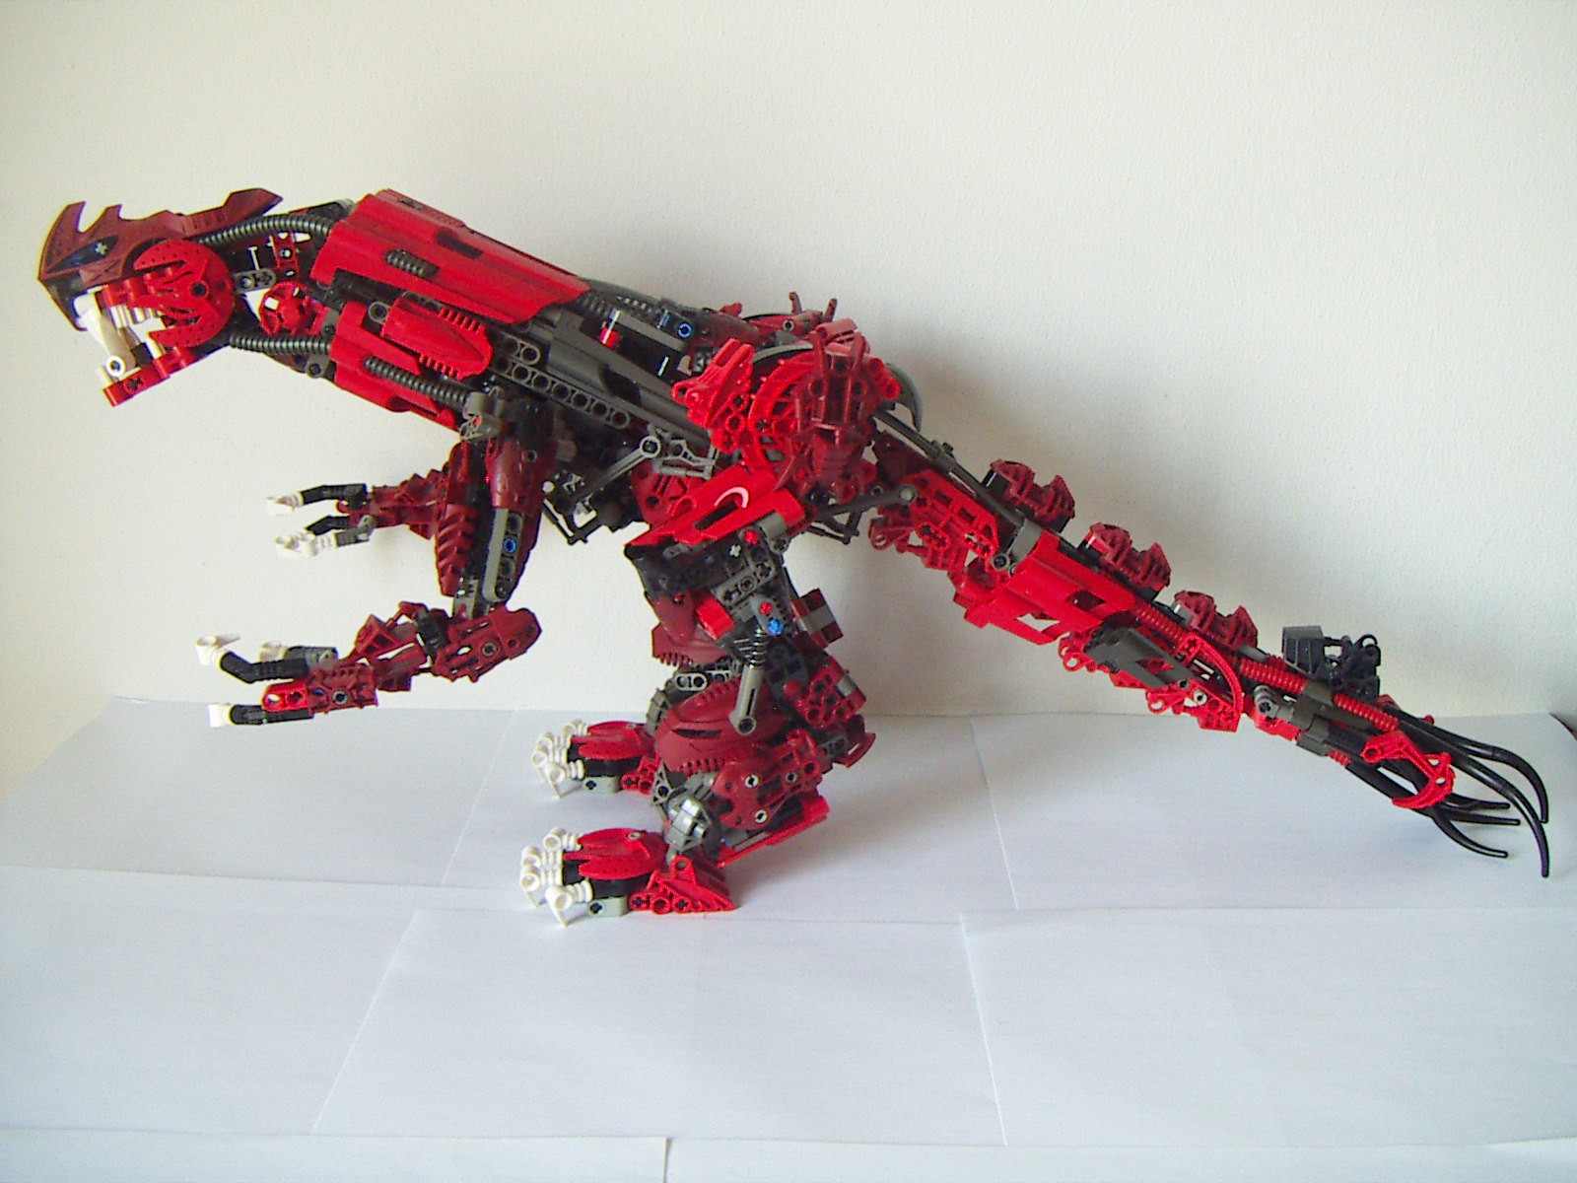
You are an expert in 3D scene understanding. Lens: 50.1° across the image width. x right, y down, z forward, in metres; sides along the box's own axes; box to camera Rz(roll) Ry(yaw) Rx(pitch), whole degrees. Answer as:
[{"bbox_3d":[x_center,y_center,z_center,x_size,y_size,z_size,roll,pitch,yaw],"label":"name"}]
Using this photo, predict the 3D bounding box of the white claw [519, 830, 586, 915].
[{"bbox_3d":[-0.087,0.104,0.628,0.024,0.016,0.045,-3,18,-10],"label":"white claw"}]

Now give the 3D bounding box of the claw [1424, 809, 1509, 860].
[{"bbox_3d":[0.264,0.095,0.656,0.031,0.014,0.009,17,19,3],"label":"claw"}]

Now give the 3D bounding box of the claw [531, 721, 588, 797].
[{"bbox_3d":[-0.096,0.072,0.727,0.023,0.016,0.054,0,18,-2],"label":"claw"}]

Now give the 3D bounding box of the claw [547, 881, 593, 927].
[{"bbox_3d":[-0.078,0.112,0.604,0.017,0.016,0.009,-8,20,-24],"label":"claw"}]

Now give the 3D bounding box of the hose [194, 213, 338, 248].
[{"bbox_3d":[-0.203,-0.140,0.655,0.054,0.013,0.010,4,18,9],"label":"hose"}]

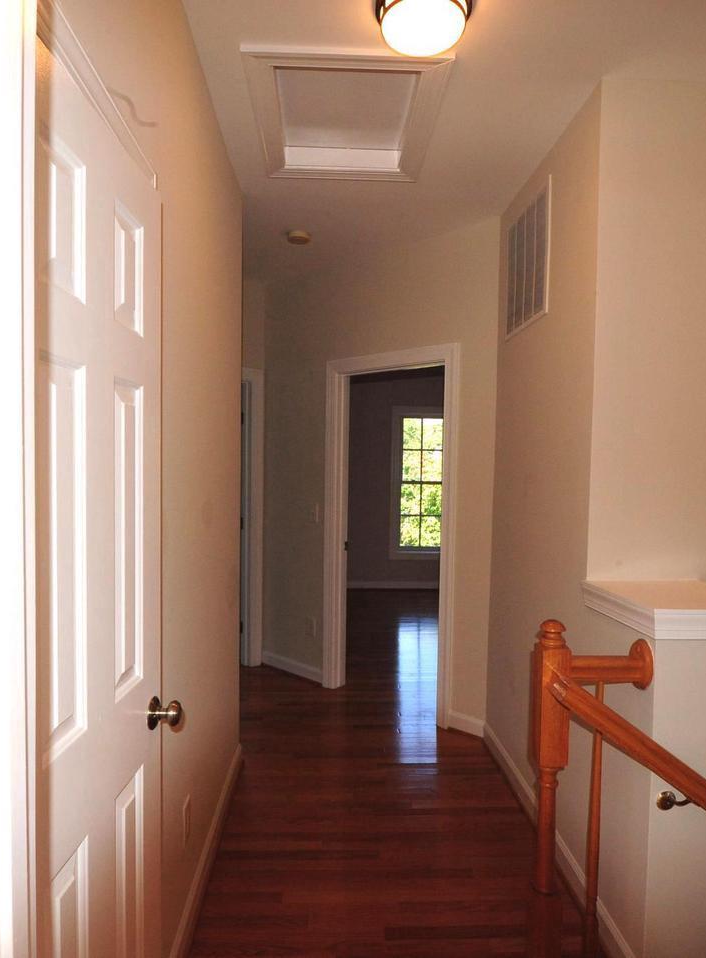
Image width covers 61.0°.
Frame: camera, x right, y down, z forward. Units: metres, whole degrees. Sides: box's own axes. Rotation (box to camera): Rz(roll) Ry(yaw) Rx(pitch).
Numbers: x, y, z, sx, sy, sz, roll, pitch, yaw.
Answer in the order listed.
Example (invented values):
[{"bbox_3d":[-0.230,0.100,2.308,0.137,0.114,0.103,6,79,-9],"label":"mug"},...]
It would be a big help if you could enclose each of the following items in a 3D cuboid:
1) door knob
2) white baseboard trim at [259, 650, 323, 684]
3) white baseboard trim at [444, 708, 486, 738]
[{"bbox_3d":[-0.382,0.484,1.234,0.061,0.066,0.066,1,2,2],"label":"door knob"},{"bbox_3d":[-0.416,1.297,4.131,0.600,0.093,0.017,2,2,41],"label":"white baseboard trim"},{"bbox_3d":[0.615,1.338,3.240,0.215,0.097,0.017,2,2,41],"label":"white baseboard trim"}]

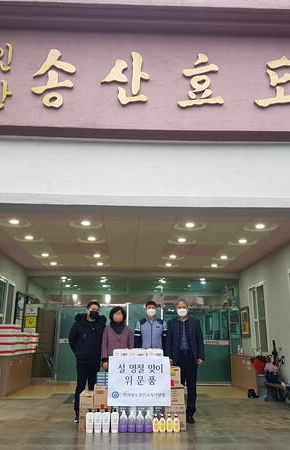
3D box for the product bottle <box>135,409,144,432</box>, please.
[{"bbox_3d":[-0.058,2.495,5.726,0.097,0.258,0.065,2,-15,-5],"label":"product bottle"}]

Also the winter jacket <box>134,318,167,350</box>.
[{"bbox_3d":[0.090,1.740,6.760,0.520,0.670,0.280,2,-15,-5],"label":"winter jacket"}]

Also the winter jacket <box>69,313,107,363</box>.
[{"bbox_3d":[-0.844,1.684,6.737,0.520,0.710,0.350,1,-14,-2],"label":"winter jacket"}]

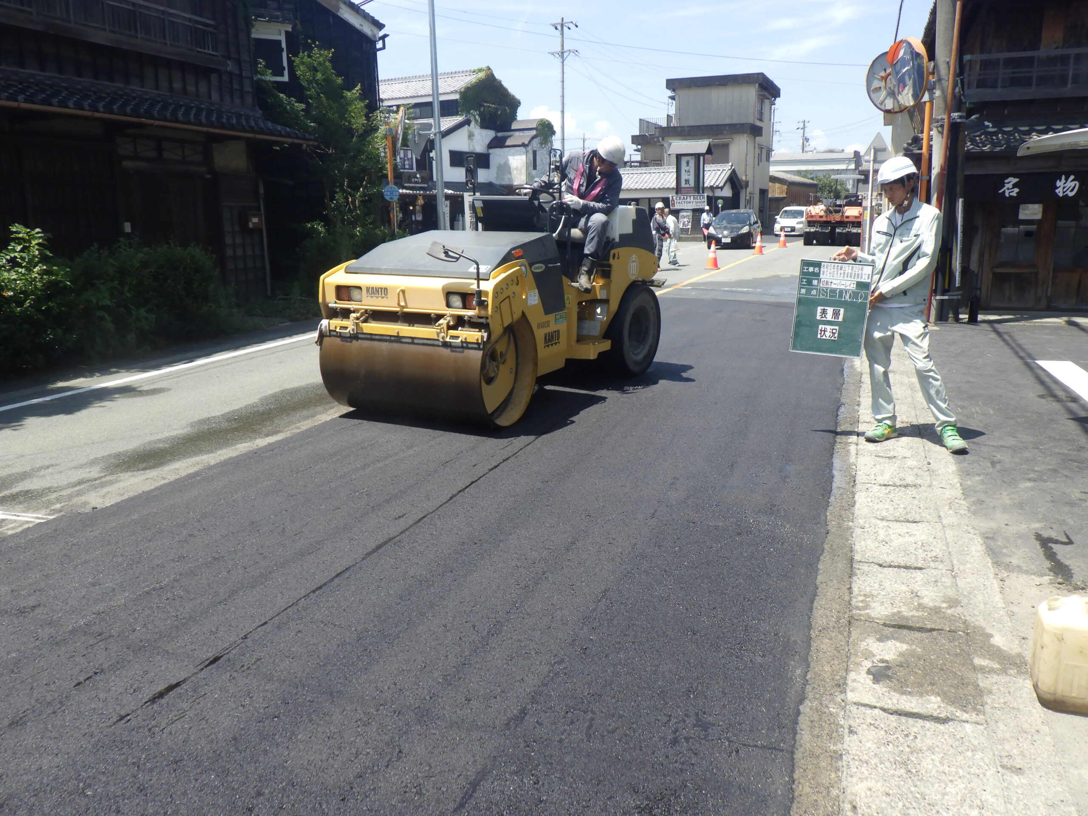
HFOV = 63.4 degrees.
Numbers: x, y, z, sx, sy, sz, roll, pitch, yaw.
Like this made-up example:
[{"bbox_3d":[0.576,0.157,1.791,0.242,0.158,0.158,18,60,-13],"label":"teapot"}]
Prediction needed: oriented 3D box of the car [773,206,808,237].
[{"bbox_3d":[14.541,-10.814,50.953,1.670,1.660,3.900,4,13,21],"label":"car"}]

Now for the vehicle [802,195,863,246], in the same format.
[{"bbox_3d":[12.528,-8.181,37.869,2.250,2.220,6.000,4,13,18],"label":"vehicle"}]

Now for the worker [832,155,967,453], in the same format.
[{"bbox_3d":[2.234,-0.623,5.331,0.670,1.730,0.520,9,16,37],"label":"worker"}]

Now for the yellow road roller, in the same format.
[{"bbox_3d":[-0.249,-1.089,7.205,1.410,1.870,3.100,6,14,28],"label":"yellow road roller"}]

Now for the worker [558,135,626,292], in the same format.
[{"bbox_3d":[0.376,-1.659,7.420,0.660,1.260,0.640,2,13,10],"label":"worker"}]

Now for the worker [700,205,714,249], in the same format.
[{"bbox_3d":[7.425,-8.321,39.898,0.520,1.700,0.380,3,13,14],"label":"worker"}]

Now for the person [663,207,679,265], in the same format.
[{"bbox_3d":[3.471,-4.679,23.915,0.450,1.580,0.470,-8,14,-29],"label":"person"}]

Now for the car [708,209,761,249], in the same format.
[{"bbox_3d":[7.822,-7.258,35.495,1.700,1.525,3.900,4,13,20],"label":"car"}]

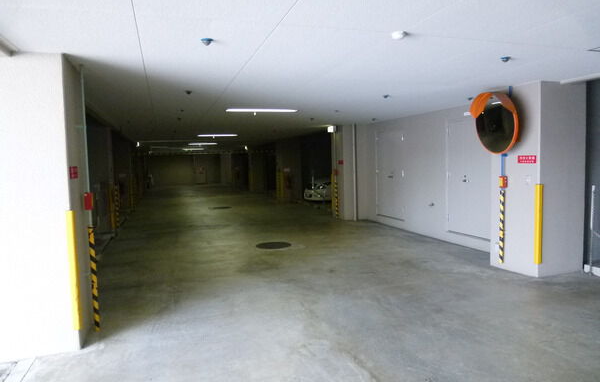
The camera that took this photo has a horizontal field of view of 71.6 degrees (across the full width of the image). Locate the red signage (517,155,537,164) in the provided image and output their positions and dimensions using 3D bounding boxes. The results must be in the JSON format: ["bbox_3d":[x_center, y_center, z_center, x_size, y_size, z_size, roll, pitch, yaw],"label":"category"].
[{"bbox_3d":[2.909,-0.401,5.350,0.010,0.098,0.276,-3,4,-18],"label":"red signage"}]

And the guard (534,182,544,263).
[{"bbox_3d":[3.025,0.425,5.272,0.070,1.010,0.070,-3,4,-18],"label":"guard"}]

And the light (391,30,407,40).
[{"bbox_3d":[0.713,-1.124,3.013,0.095,0.045,0.095,-3,4,-18],"label":"light"}]

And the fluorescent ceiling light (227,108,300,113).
[{"bbox_3d":[-0.605,-1.335,6.902,1.220,0.070,0.100,-3,4,-18],"label":"fluorescent ceiling light"}]

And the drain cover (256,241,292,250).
[{"bbox_3d":[-0.479,1.027,7.771,0.660,0.025,0.660,-2,4,0],"label":"drain cover"}]

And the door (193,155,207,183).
[{"bbox_3d":[-7.595,-1.567,31.500,1.000,2.080,0.080,-3,4,-18],"label":"door"}]

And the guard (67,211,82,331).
[{"bbox_3d":[-1.909,0.675,3.509,0.060,1.010,0.060,-3,4,-18],"label":"guard"}]

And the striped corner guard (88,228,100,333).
[{"bbox_3d":[-1.877,0.814,3.801,0.060,0.970,0.060,-3,4,-18],"label":"striped corner guard"}]

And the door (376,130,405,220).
[{"bbox_3d":[2.040,-0.390,9.451,0.070,2.020,1.210,-3,4,-18],"label":"door"}]

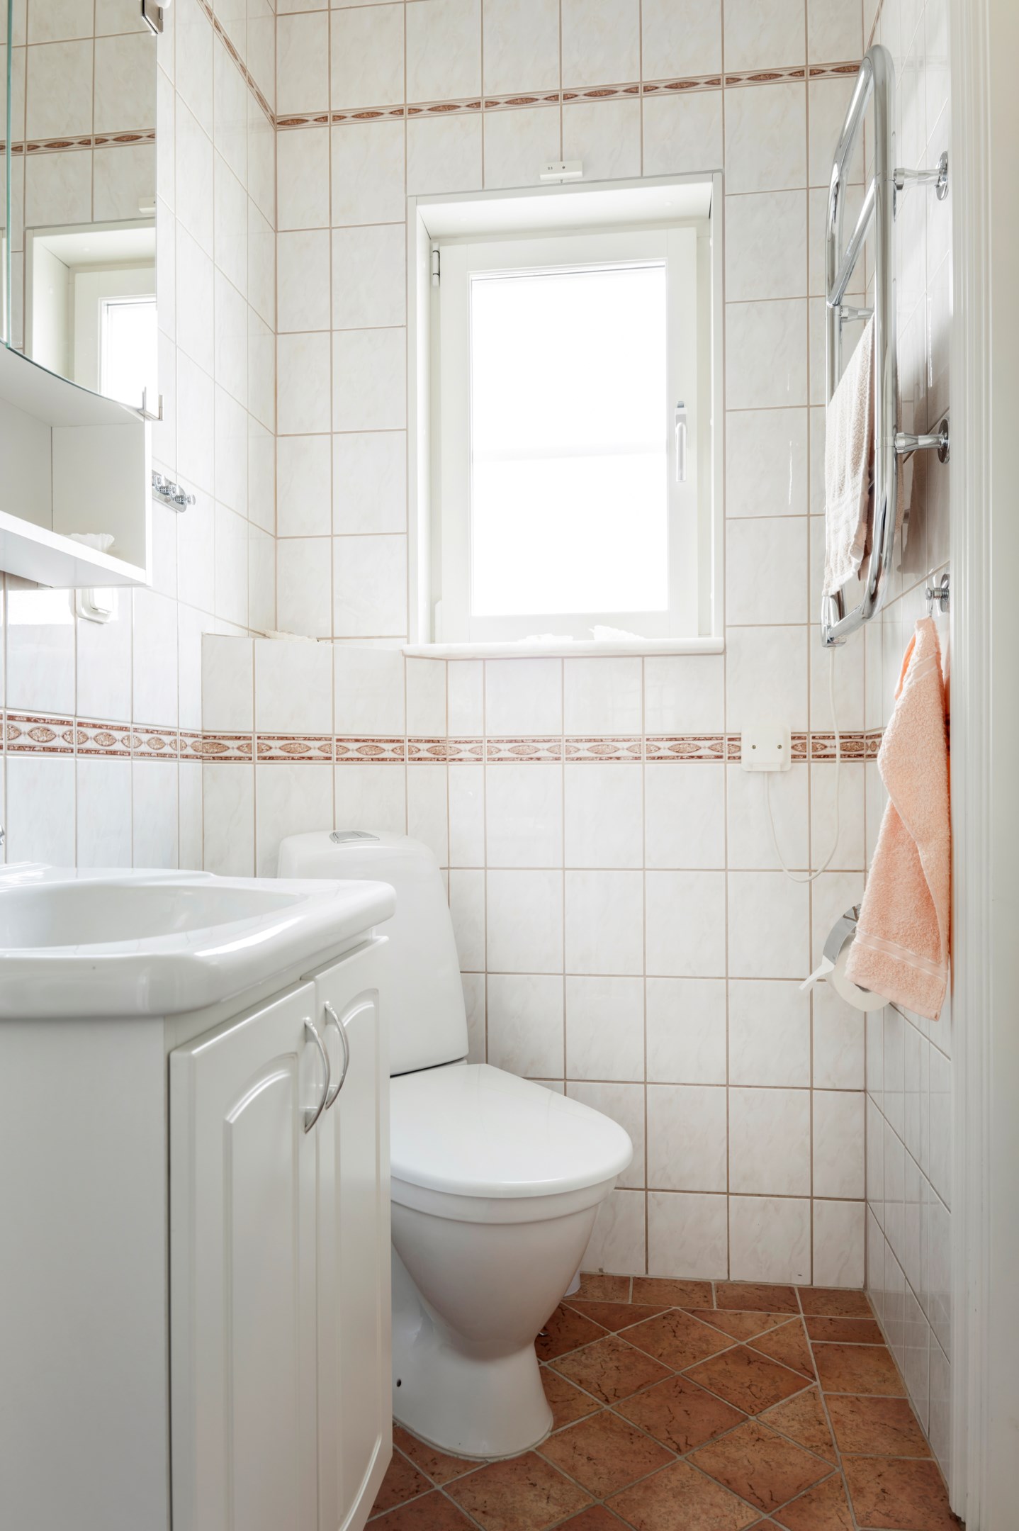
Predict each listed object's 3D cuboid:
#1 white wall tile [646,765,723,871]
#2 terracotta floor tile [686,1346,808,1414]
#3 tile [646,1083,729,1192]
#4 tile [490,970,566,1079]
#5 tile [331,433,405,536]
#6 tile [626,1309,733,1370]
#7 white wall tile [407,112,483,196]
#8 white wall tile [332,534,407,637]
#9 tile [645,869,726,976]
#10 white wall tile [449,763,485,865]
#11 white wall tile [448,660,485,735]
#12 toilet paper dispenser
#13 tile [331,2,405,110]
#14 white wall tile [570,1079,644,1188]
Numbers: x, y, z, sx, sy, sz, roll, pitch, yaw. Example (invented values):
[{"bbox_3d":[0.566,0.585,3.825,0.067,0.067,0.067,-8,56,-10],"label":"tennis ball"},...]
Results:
[{"bbox_3d":[0.331,0.097,1.918,0.150,0.199,0.009,0,0,8],"label":"white wall tile"},{"bbox_3d":[0.376,0.975,1.614,0.140,0.010,0.140,0,0,-37],"label":"terracotta floor tile"},{"bbox_3d":[0.334,0.701,1.923,0.149,0.198,0.010,0,0,8],"label":"tile"},{"bbox_3d":[0.032,0.498,1.957,0.149,0.199,0.009,0,0,8],"label":"tile"},{"bbox_3d":[-0.273,-0.556,2.002,0.149,0.199,0.009,0,0,8],"label":"tile"},{"bbox_3d":[0.281,0.962,1.703,0.142,0.009,0.142,0,0,-37],"label":"tile"},{"bbox_3d":[-0.126,-1.185,1.983,0.150,0.146,0.009,0,0,8],"label":"white wall tile"},{"bbox_3d":[-0.273,-0.355,2.007,0.150,0.199,0.009,0,0,8],"label":"white wall tile"},{"bbox_3d":[0.333,0.298,1.922,0.149,0.199,0.010,0,0,8],"label":"tile"},{"bbox_3d":[-0.081,0.098,1.979,0.070,0.199,0.010,0,0,8],"label":"white wall tile"},{"bbox_3d":[-0.084,-0.132,1.990,0.068,0.146,0.010,0,0,8],"label":"white wall tile"},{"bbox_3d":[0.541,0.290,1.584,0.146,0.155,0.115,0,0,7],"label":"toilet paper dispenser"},{"bbox_3d":[-0.277,-1.386,2.002,0.149,0.197,0.010,0,0,8],"label":"tile"},{"bbox_3d":[0.184,0.702,1.944,0.149,0.199,0.010,0,0,8],"label":"white wall tile"}]

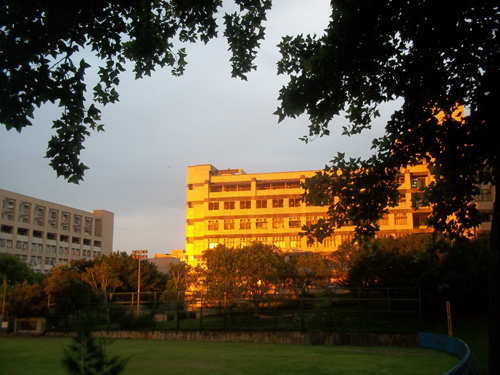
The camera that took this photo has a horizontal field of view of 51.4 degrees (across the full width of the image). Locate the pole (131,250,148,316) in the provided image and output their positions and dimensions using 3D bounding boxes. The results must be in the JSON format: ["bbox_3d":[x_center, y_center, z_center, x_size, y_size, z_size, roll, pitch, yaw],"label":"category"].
[{"bbox_3d":[-16.103,14.035,75.962,2.220,9.620,0.750,-1,-12,3],"label":"pole"}]

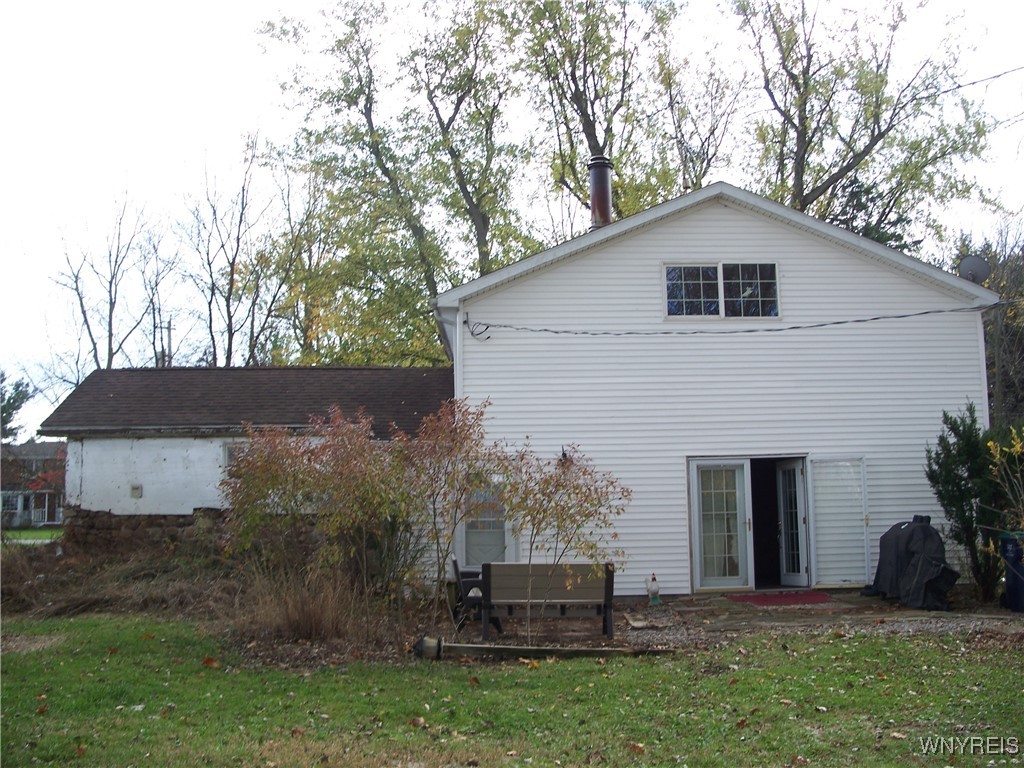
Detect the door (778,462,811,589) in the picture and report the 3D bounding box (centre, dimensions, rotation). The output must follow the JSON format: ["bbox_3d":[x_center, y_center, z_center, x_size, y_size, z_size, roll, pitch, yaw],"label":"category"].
[{"bbox_3d":[4.674,2.308,18.163,0.050,2.040,0.860,0,-6,-14],"label":"door"}]

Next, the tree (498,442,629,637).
[{"bbox_3d":[0.607,1.856,12.900,1.450,2.250,1.400,-1,-6,-2],"label":"tree"}]

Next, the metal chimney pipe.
[{"bbox_3d":[1.512,-3.221,18.800,0.380,1.450,0.380,-1,-6,-2],"label":"metal chimney pipe"}]

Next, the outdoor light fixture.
[{"bbox_3d":[-0.950,2.961,12.300,0.340,0.250,0.250,-1,-6,-2],"label":"outdoor light fixture"}]

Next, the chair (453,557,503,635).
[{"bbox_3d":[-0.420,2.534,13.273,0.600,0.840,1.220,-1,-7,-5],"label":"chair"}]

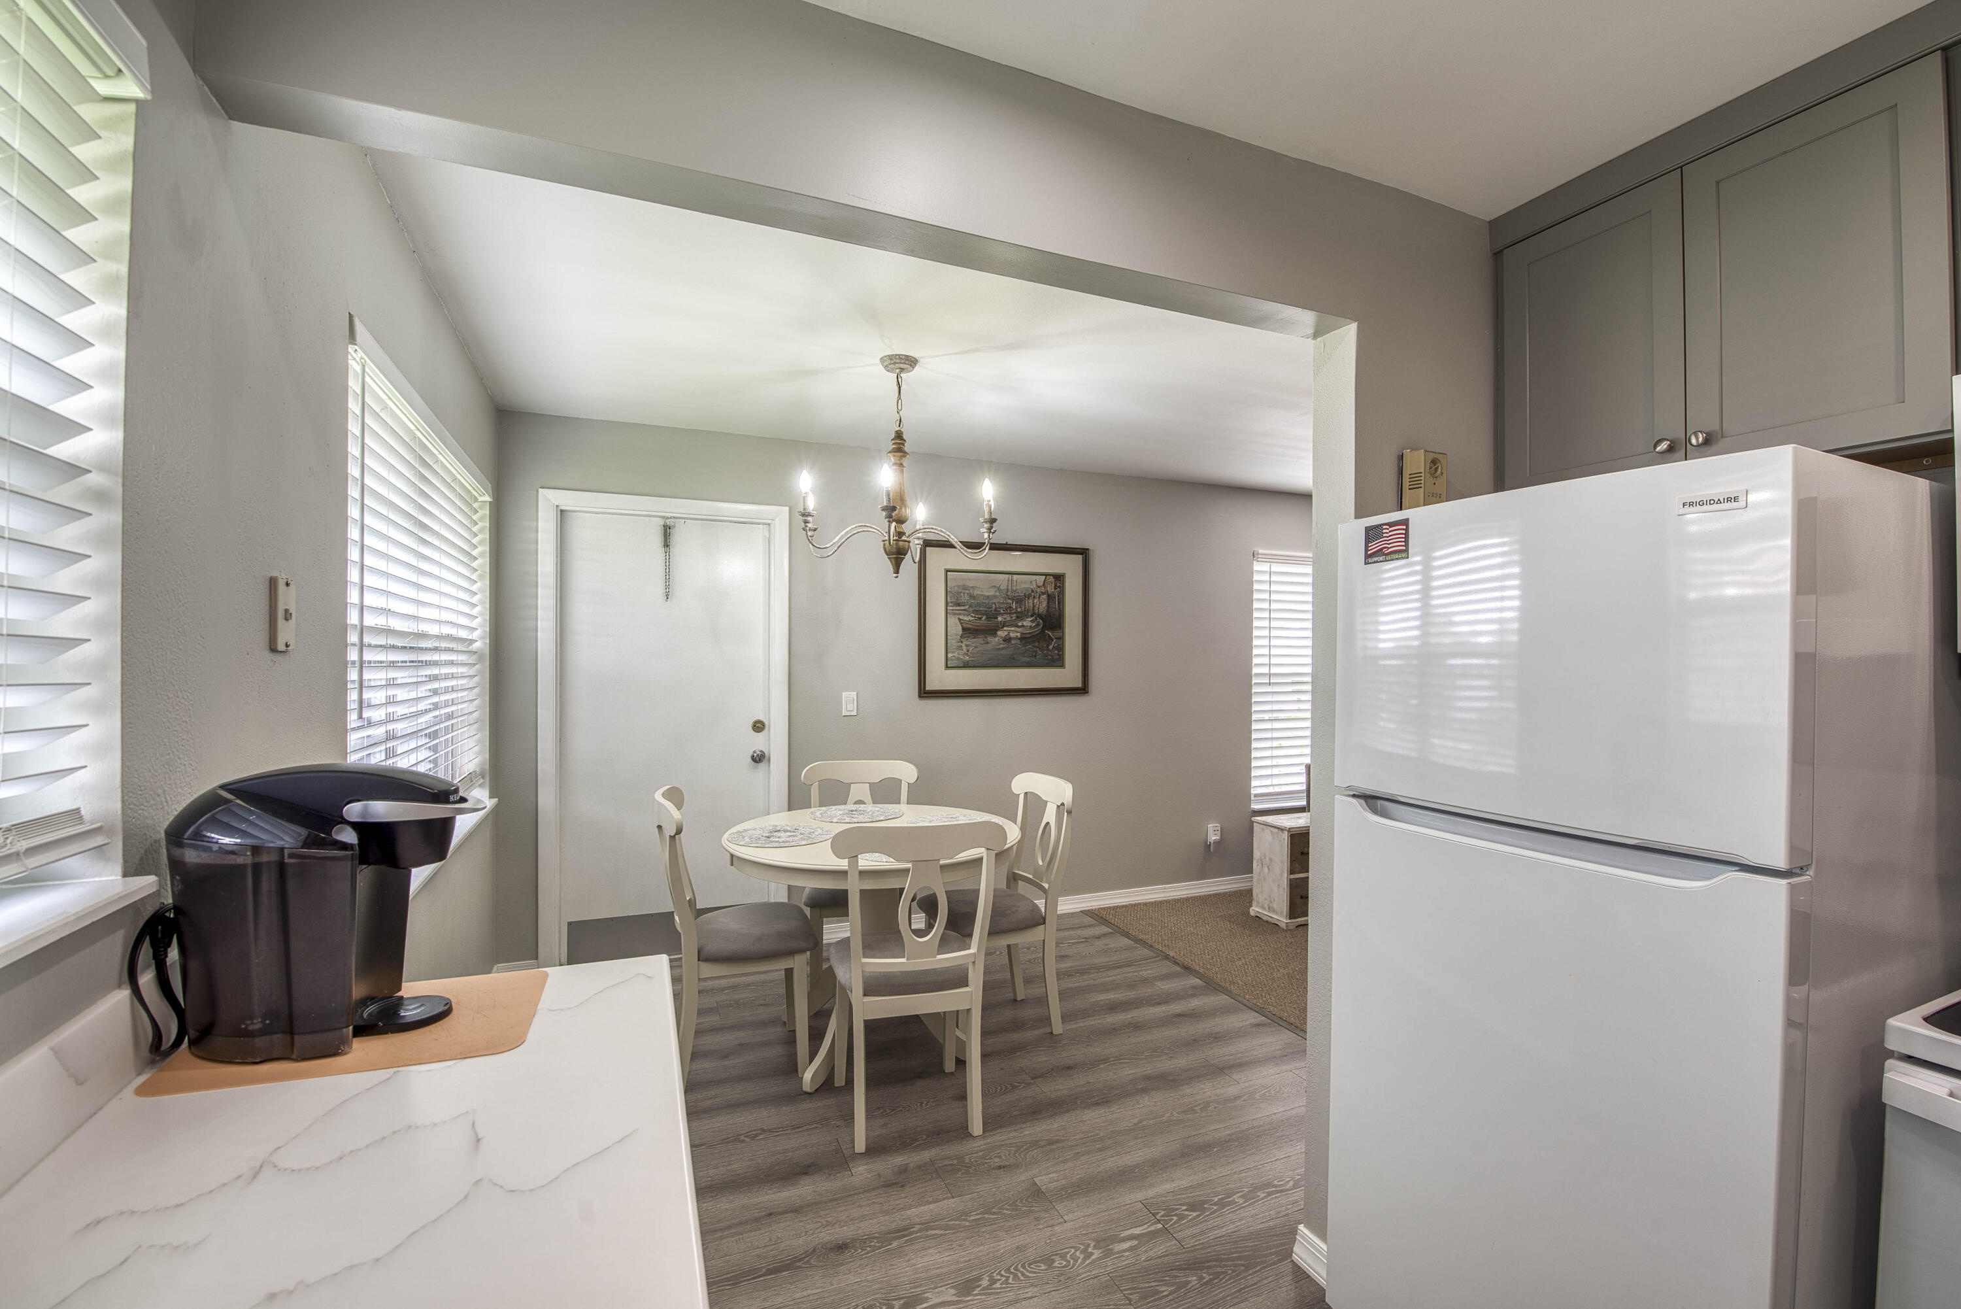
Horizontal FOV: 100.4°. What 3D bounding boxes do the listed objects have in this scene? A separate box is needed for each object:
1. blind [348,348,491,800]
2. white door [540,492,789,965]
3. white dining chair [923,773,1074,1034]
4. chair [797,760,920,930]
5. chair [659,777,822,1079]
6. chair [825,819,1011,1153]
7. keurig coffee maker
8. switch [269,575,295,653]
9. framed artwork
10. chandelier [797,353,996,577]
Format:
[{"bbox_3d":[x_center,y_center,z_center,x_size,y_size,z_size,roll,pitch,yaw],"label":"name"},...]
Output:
[{"bbox_3d":[-1.633,-0.069,2.401,0.060,1.140,1.710,0,0,-23],"label":"blind"},{"bbox_3d":[-1.402,0.360,3.700,1.050,2.105,0.090,0,0,-23],"label":"white door"},{"bbox_3d":[0.041,0.943,3.151,0.520,0.940,0.510,0,0,-21],"label":"white dining chair"},{"bbox_3d":[-0.503,0.944,3.467,0.510,0.940,0.520,0,0,-9],"label":"chair"},{"bbox_3d":[-0.843,0.938,2.827,0.520,0.940,0.510,0,0,-20],"label":"chair"},{"bbox_3d":[-0.228,0.938,2.539,0.510,0.940,0.520,0,0,-17],"label":"chair"},{"bbox_3d":[-0.834,0.314,1.073,0.305,0.332,0.230,0,0,-14],"label":"keurig coffee maker"},{"bbox_3d":[-1.095,-0.062,1.285,0.012,0.116,0.075,0,0,-23],"label":"switch"},{"bbox_3d":[0.150,-0.173,4.336,0.990,0.785,0.030,0,0,-23],"label":"framed artwork"},{"bbox_3d":[-0.285,-0.655,2.852,0.710,0.760,0.710,0,0,-23],"label":"chandelier"}]

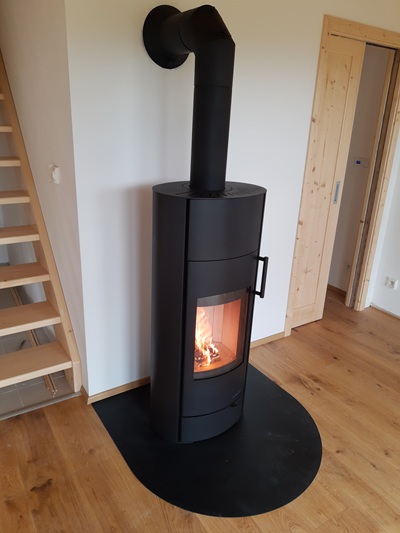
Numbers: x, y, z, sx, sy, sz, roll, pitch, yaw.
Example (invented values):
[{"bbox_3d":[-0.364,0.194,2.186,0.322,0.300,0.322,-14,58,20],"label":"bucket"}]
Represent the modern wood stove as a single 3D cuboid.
[{"bbox_3d":[0.000,-0.155,1.875,0.533,1.935,0.556,-10,23,-32],"label":"modern wood stove"}]

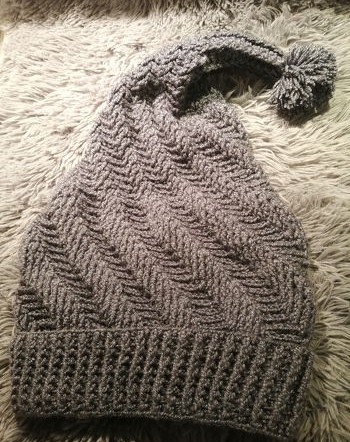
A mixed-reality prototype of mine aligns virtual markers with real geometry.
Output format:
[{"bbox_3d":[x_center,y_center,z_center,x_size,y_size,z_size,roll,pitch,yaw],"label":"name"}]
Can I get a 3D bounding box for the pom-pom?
[{"bbox_3d":[0.163,-0.178,0.443,0.085,0.080,0.085,0,62,0],"label":"pom-pom"}]

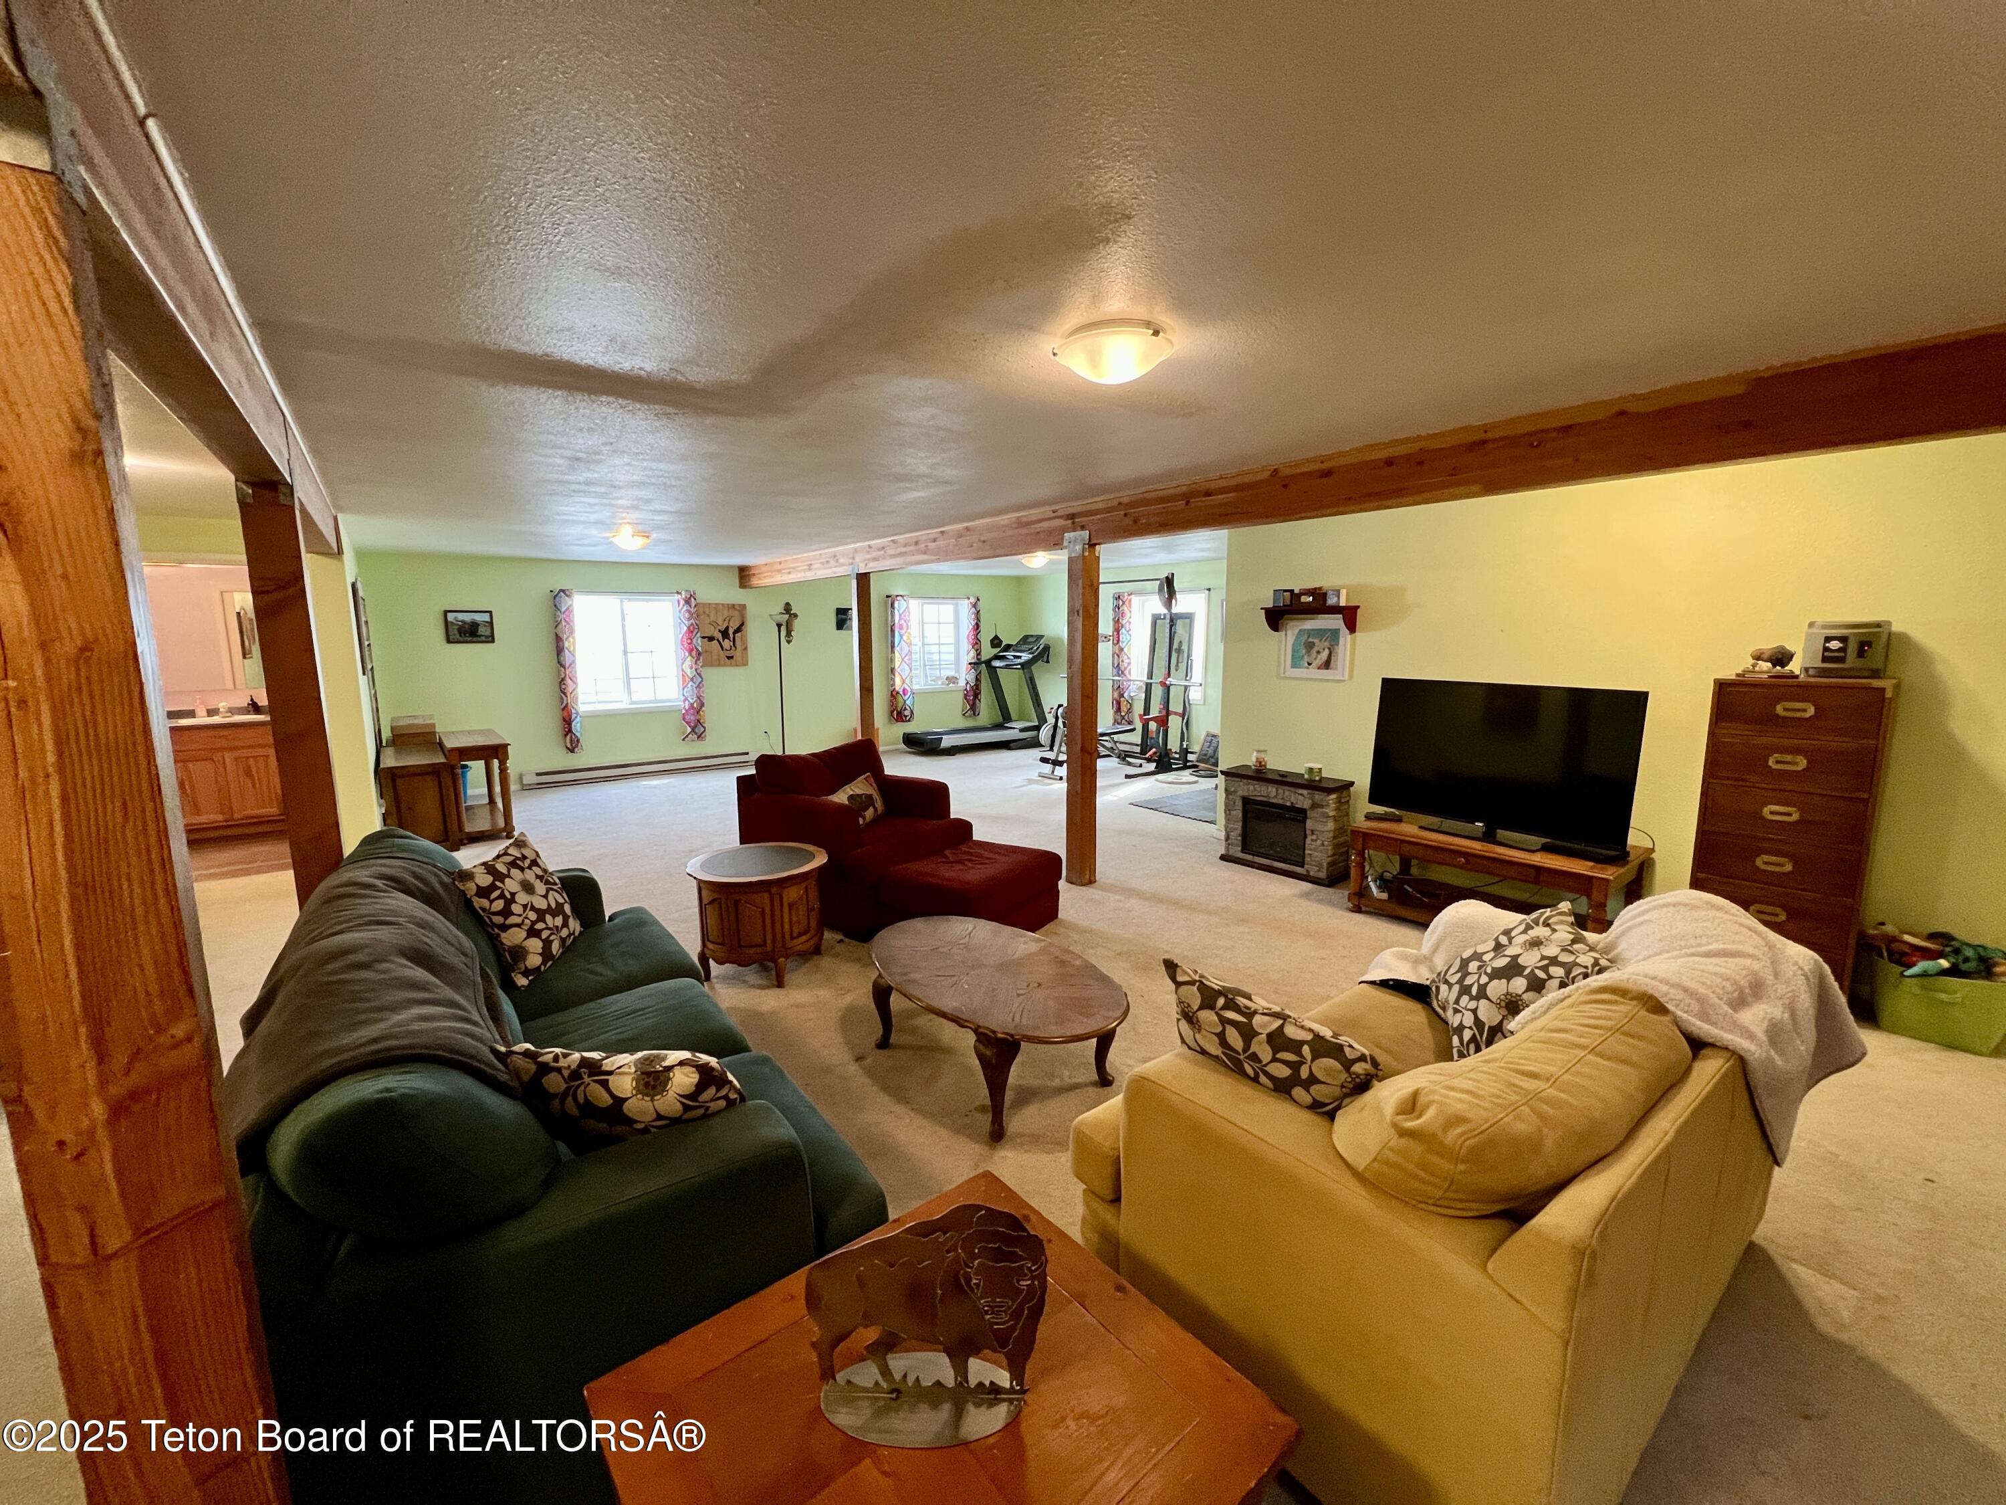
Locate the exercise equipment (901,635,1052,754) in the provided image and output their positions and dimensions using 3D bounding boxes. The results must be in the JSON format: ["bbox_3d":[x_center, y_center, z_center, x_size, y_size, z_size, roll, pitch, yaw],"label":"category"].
[{"bbox_3d":[-0.321,-0.807,10.284,2.000,1.550,0.820,-7,11,-38],"label":"exercise equipment"}]

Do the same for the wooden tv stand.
[{"bbox_3d":[2.703,0.720,4.170,0.750,0.485,1.190,-7,11,-38],"label":"wooden tv stand"}]

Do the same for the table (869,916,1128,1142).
[{"bbox_3d":[-0.052,0.985,2.825,0.690,0.395,1.190,-7,11,-38],"label":"table"}]

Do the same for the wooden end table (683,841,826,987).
[{"bbox_3d":[-1.170,0.787,3.666,0.630,0.535,0.630,0,9,0],"label":"wooden end table"}]

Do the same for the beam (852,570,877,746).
[{"bbox_3d":[-1.308,-0.562,7.054,0.140,2.120,0.140,-7,11,-38],"label":"beam"}]

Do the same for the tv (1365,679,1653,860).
[{"bbox_3d":[2.676,0.054,4.120,0.170,0.830,1.240,-6,10,-34],"label":"tv"}]

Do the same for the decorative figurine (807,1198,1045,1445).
[{"bbox_3d":[-0.104,0.753,1.029,0.330,0.300,0.135,0,9,1],"label":"decorative figurine"}]

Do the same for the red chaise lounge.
[{"bbox_3d":[-0.568,0.477,4.379,1.730,0.930,1.080,6,11,35],"label":"red chaise lounge"}]

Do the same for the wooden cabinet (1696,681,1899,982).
[{"bbox_3d":[3.421,0.390,3.330,0.470,1.400,0.500,-7,11,-38],"label":"wooden cabinet"}]

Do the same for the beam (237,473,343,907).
[{"bbox_3d":[-2.828,0.049,3.070,0.143,2.176,0.143,-7,11,-38],"label":"beam"}]

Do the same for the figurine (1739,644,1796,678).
[{"bbox_3d":[3.430,-0.408,3.375,0.110,0.145,0.200,-7,11,-38],"label":"figurine"}]

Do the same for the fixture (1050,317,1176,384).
[{"bbox_3d":[0.292,-1.060,2.015,0.325,0.120,0.325,0,9,0],"label":"fixture"}]

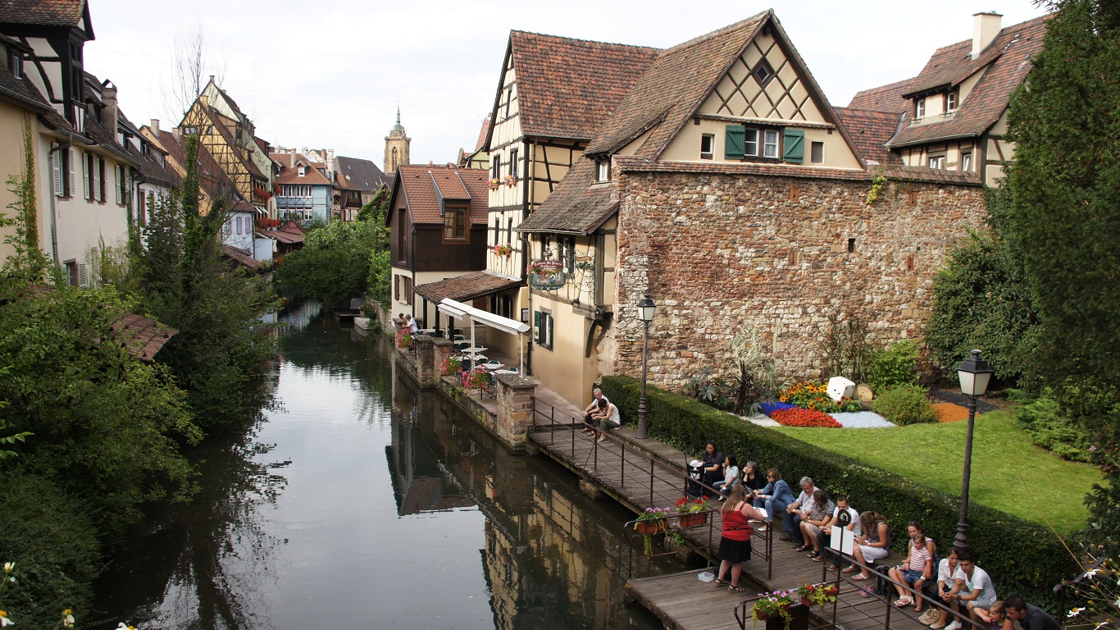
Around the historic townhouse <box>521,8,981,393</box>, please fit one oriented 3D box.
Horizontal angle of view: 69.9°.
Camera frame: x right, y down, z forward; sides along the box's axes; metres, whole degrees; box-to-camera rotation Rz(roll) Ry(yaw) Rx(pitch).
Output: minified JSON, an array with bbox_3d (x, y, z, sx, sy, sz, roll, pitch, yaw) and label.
[{"bbox_3d":[5.641,-3.303,27.241,13.450,11.550,8.500,-1,7,-19],"label":"historic townhouse"}]

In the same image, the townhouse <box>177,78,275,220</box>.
[{"bbox_3d":[-34.742,-13.767,79.536,10.500,18.300,13.000,0,7,-13],"label":"townhouse"}]

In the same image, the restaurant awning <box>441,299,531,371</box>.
[{"bbox_3d":[-2.920,1.037,28.298,0.900,2.420,8.600,-2,7,-25],"label":"restaurant awning"}]

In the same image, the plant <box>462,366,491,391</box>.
[{"bbox_3d":[-2.593,1.981,24.874,0.600,0.720,0.850,-1,7,-19],"label":"plant"}]

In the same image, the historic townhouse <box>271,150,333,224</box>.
[{"bbox_3d":[-31.678,-13.131,98.210,7.600,12.800,7.000,2,6,11],"label":"historic townhouse"}]

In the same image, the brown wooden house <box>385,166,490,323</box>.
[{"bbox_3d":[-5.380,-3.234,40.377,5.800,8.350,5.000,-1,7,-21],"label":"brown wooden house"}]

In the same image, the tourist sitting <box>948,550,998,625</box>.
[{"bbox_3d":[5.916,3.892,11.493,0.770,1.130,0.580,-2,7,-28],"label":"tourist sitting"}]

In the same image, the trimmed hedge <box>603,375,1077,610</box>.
[{"bbox_3d":[4.171,2.935,16.814,0.740,1.020,12.870,-2,7,-24],"label":"trimmed hedge"}]

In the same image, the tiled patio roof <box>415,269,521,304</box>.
[{"bbox_3d":[-3.967,-1.135,32.659,3.167,0.967,7.733,-1,6,-16],"label":"tiled patio roof"}]

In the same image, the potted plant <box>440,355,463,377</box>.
[{"bbox_3d":[-3.704,1.717,27.370,0.650,0.740,0.780,-2,7,-24],"label":"potted plant"}]

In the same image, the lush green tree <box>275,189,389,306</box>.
[{"bbox_3d":[-14.972,-4.302,52.876,7.400,8.200,7.000,0,6,-11],"label":"lush green tree"}]

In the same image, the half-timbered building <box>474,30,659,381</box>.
[{"bbox_3d":[1.743,-4.874,33.965,9.200,13.050,6.500,-1,7,-19],"label":"half-timbered building"}]

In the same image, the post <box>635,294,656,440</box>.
[{"bbox_3d":[2.064,1.283,19.656,0.380,3.590,0.380,-1,7,-19],"label":"post"}]

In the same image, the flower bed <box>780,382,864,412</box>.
[{"bbox_3d":[7.974,2.361,24.499,2.500,0.850,1.800,3,7,17],"label":"flower bed"}]

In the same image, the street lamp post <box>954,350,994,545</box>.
[{"bbox_3d":[5.958,2.245,11.755,0.380,3.590,0.380,-1,7,-19],"label":"street lamp post"}]

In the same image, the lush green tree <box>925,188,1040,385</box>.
[{"bbox_3d":[14.776,-0.969,27.935,4.300,6.861,3.500,4,7,21],"label":"lush green tree"}]

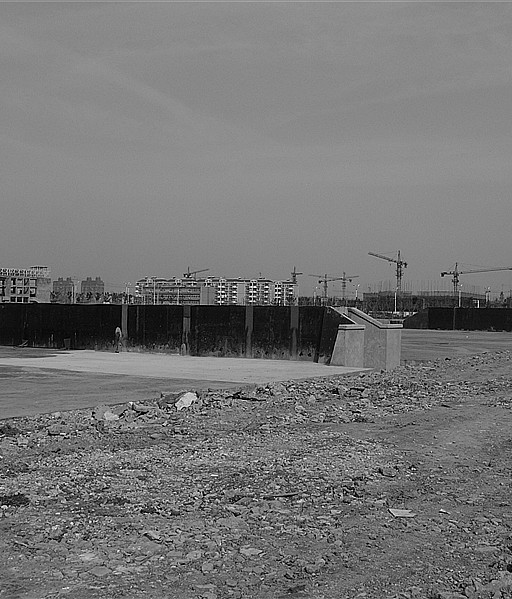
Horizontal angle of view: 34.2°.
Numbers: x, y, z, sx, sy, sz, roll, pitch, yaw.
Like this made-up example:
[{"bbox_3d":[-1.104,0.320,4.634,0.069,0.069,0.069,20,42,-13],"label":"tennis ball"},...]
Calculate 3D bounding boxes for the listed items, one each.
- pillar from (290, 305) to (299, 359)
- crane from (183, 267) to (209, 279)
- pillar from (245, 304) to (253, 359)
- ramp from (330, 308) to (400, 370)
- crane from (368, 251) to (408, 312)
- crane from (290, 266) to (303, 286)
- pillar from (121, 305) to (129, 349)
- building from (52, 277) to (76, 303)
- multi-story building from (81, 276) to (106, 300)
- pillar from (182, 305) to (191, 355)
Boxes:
[{"bbox_3d":[1.891,1.688,41.484,0.370,2.650,0.300,0,-1,33],"label":"pillar"},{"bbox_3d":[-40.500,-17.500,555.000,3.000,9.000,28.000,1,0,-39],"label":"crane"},{"bbox_3d":[-0.411,1.677,42.940,0.370,2.650,0.300,0,-1,33],"label":"pillar"},{"bbox_3d":[4.914,1.683,37.315,3.440,2.650,1.960,0,-1,33],"label":"ramp"},{"bbox_3d":[53.877,-7.433,334.964,3.500,26.800,59.000,0,-1,24],"label":"crane"},{"bbox_3d":[28.000,-9.200,570.000,4.500,28.000,34.000,1,0,10],"label":"crane"},{"bbox_3d":[-7.551,1.646,47.476,0.370,2.650,0.300,0,-1,33],"label":"pillar"},{"bbox_3d":[-197.711,-7.336,856.574,23.000,30.400,14.000,1,0,-13],"label":"building"},{"bbox_3d":[-168.044,-7.303,856.577,23.500,30.900,14.000,1,0,-11],"label":"multi-story building"},{"bbox_3d":[-3.809,1.662,45.048,0.370,2.650,0.300,0,-1,33],"label":"pillar"}]

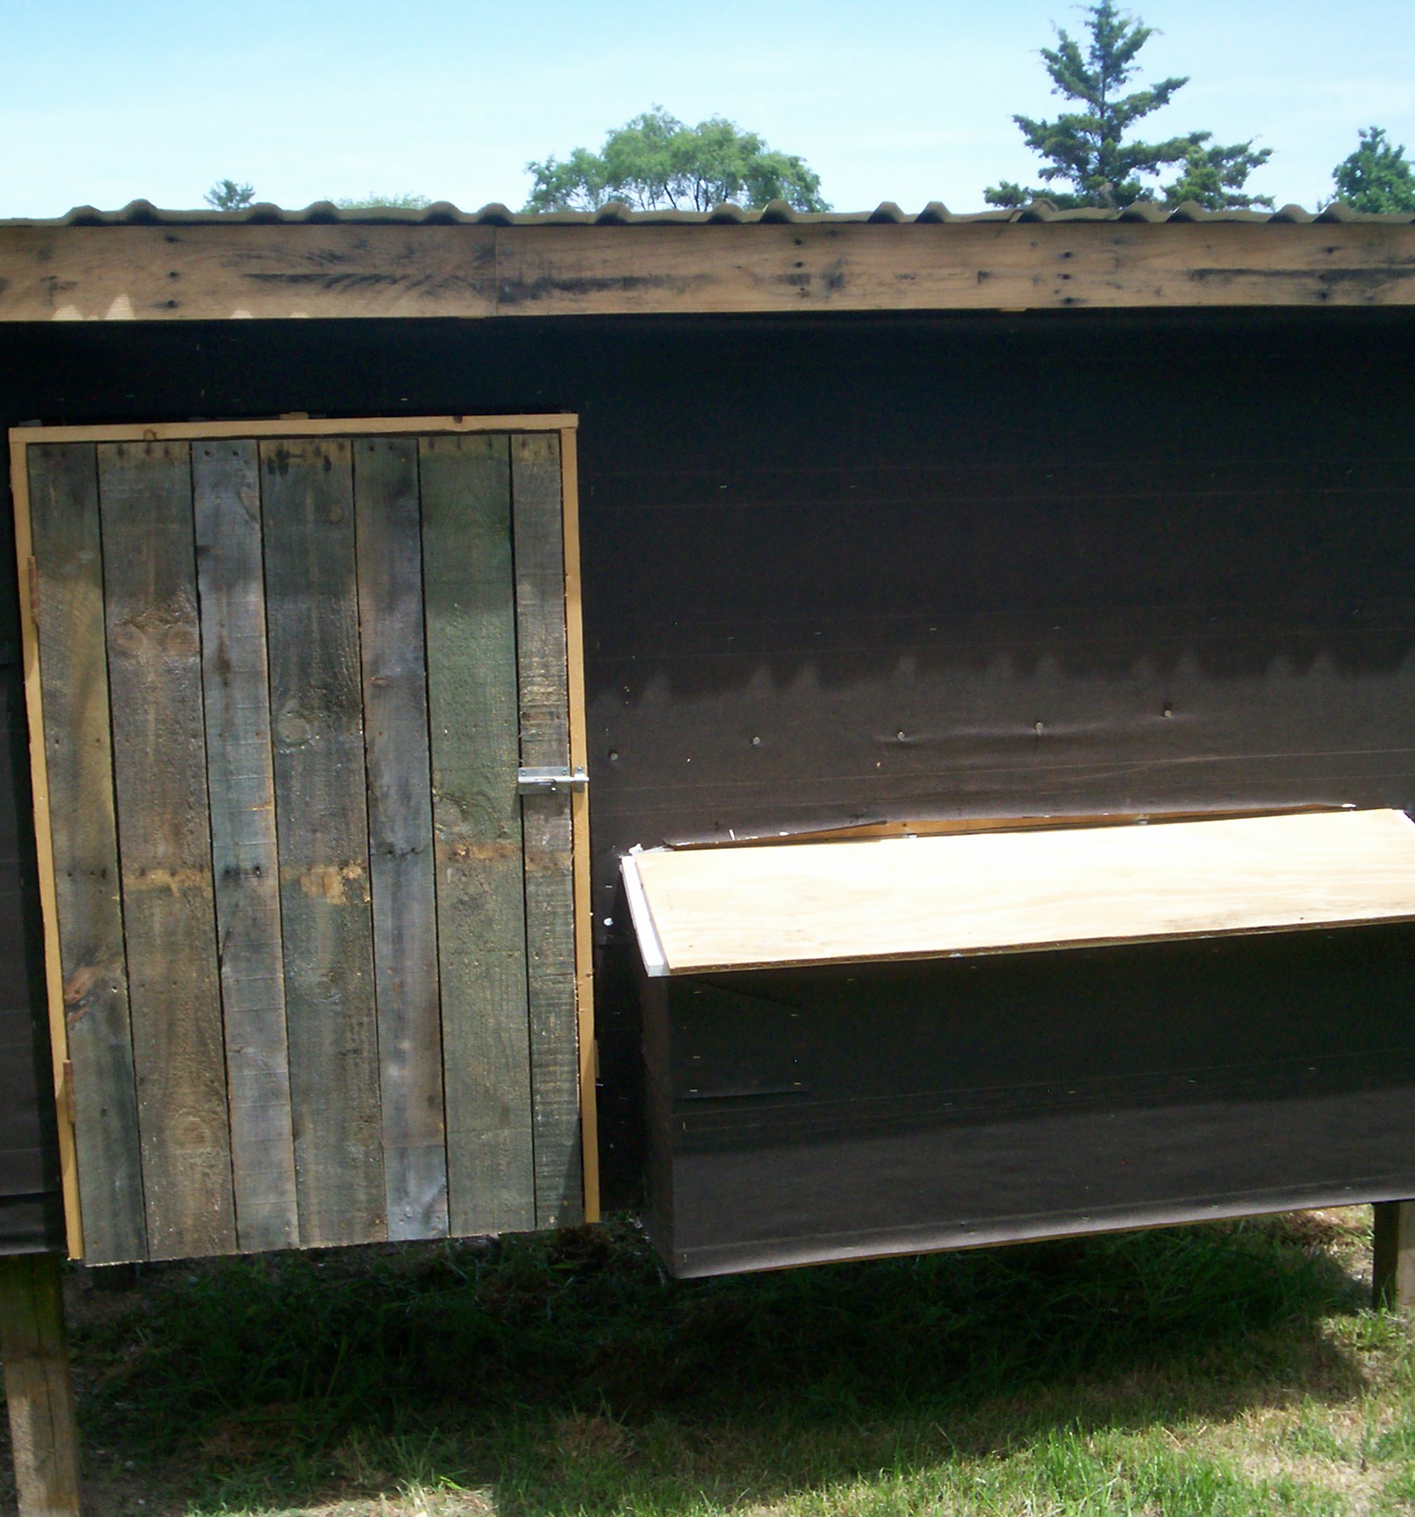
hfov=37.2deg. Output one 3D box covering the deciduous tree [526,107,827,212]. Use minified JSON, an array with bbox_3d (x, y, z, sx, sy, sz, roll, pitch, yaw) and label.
[{"bbox_3d":[-1.082,-16.983,72.000,10.400,10.655,10.400,-1,9,-1],"label":"deciduous tree"}]

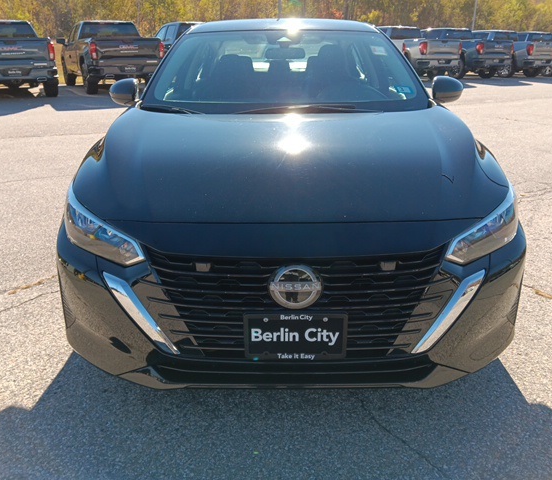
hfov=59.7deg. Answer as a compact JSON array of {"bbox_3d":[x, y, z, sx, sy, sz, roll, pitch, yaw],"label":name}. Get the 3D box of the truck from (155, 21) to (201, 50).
[{"bbox_3d":[-2.803,-6.215,16.160,2.080,1.930,5.880,-12,25,-27],"label":"truck"}]

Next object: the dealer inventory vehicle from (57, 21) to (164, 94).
[{"bbox_3d":[-5.210,-5.664,14.840,2.080,1.930,5.880,-12,25,-27],"label":"dealer inventory vehicle"}]

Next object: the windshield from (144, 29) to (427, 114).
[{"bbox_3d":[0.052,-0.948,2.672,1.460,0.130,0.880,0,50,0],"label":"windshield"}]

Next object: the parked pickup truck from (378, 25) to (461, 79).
[{"bbox_3d":[4.936,-7.899,20.242,2.100,1.930,5.880,-11,25,-24],"label":"parked pickup truck"}]

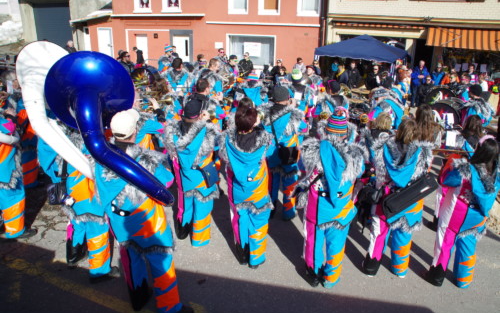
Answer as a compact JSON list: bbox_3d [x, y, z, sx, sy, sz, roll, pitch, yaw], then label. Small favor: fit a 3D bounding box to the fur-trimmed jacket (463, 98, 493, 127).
[{"bbox_3d":[4.090,-0.653,6.700,0.480,0.700,0.560,14,20,34],"label":"fur-trimmed jacket"}]

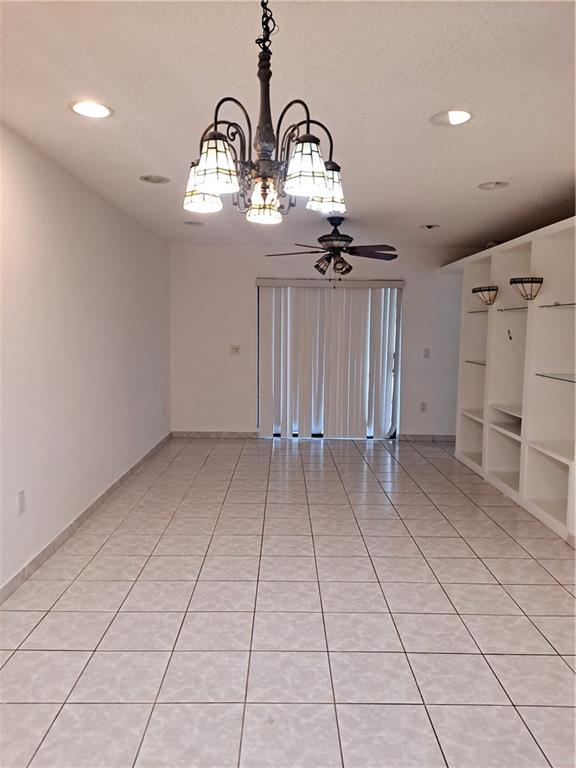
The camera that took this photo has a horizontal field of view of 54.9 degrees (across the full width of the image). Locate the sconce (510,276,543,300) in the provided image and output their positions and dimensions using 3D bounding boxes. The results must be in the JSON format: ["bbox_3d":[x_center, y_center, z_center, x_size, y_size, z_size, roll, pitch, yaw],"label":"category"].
[{"bbox_3d":[1.816,-0.728,4.298,0.178,0.158,0.290,1,6,0],"label":"sconce"}]

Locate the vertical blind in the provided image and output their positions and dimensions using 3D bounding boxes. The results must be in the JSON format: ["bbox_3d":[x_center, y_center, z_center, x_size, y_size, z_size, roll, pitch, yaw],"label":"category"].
[{"bbox_3d":[0.521,-0.278,6.909,1.800,1.991,0.120,1,6,0],"label":"vertical blind"}]

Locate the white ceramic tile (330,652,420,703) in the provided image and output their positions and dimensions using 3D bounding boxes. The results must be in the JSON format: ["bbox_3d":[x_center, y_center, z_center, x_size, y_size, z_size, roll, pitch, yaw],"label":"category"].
[{"bbox_3d":[0.350,1.206,2.279,0.336,0.010,0.336,1,6,0],"label":"white ceramic tile"}]

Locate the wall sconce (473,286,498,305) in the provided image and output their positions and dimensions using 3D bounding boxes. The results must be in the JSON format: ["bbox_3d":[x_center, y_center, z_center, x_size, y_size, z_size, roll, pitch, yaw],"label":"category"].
[{"bbox_3d":[1.810,-0.816,5.146,0.178,0.158,0.290,1,6,0],"label":"wall sconce"}]

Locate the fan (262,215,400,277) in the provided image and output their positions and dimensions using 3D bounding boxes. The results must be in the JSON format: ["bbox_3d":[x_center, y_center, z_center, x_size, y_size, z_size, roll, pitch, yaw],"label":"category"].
[{"bbox_3d":[0.433,-1.245,5.030,1.320,0.508,1.320,1,6,0],"label":"fan"}]

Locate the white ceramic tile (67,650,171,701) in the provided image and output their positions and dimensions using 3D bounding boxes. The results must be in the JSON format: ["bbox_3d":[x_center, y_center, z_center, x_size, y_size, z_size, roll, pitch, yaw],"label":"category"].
[{"bbox_3d":[-0.672,1.194,2.267,0.336,0.010,0.336,1,6,0],"label":"white ceramic tile"}]

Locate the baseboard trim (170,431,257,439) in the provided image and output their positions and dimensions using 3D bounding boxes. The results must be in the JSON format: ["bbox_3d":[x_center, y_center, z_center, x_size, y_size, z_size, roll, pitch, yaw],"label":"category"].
[{"bbox_3d":[-0.932,0.652,7.030,1.091,0.080,0.012,1,6,0],"label":"baseboard trim"}]

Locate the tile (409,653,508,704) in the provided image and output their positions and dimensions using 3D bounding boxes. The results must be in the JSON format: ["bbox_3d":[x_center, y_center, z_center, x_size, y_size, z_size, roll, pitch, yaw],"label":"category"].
[{"bbox_3d":[0.690,1.210,2.278,0.336,0.010,0.336,1,6,0],"label":"tile"}]

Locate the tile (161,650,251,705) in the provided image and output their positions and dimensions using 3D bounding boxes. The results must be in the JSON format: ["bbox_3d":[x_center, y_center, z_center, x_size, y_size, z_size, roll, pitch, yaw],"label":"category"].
[{"bbox_3d":[-0.331,1.198,2.275,0.336,0.010,0.336,1,6,0],"label":"tile"}]

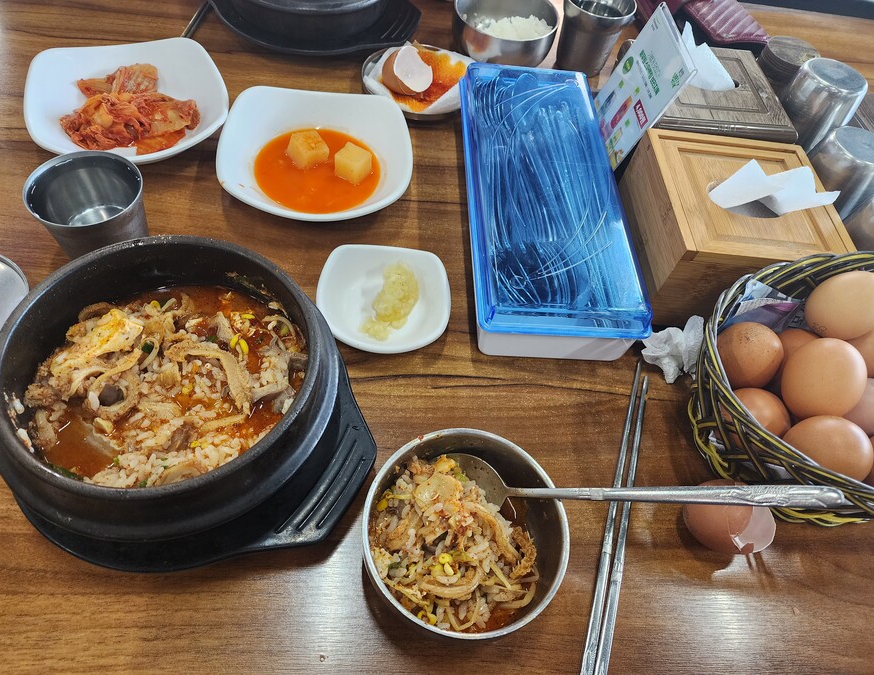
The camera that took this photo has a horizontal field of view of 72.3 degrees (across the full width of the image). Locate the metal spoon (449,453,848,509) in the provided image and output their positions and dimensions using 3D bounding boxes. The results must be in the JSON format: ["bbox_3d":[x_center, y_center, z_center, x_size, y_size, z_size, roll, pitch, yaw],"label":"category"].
[{"bbox_3d":[0.089,0.078,0.300,0.212,0.020,0.043,-1,54,10],"label":"metal spoon"}]

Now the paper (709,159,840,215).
[{"bbox_3d":[0.243,-0.108,0.427,0.088,0.036,0.050,3,57,-7],"label":"paper"}]

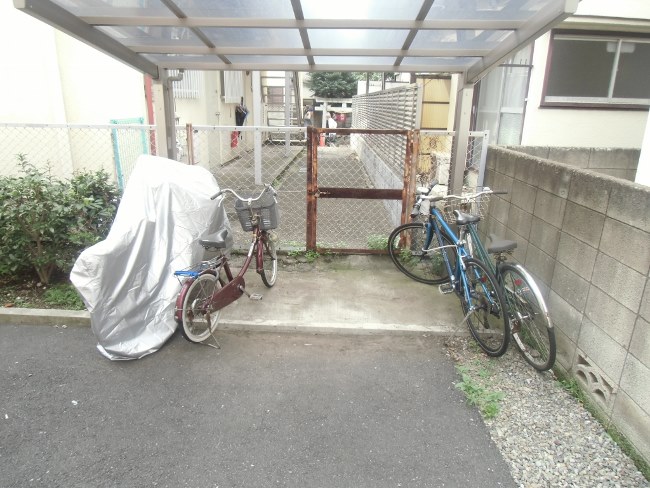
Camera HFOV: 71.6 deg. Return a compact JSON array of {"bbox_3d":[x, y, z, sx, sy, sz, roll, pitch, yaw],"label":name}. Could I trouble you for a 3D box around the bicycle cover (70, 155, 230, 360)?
[{"bbox_3d":[-1.169,-0.049,3.357,0.680,1.150,1.600,9,19,23],"label":"bicycle cover"}]

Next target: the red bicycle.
[{"bbox_3d":[-0.657,0.061,3.399,0.530,0.970,1.520,7,19,17],"label":"red bicycle"}]

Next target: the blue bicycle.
[{"bbox_3d":[0.927,0.118,3.351,0.540,0.980,1.620,-1,18,-9],"label":"blue bicycle"}]

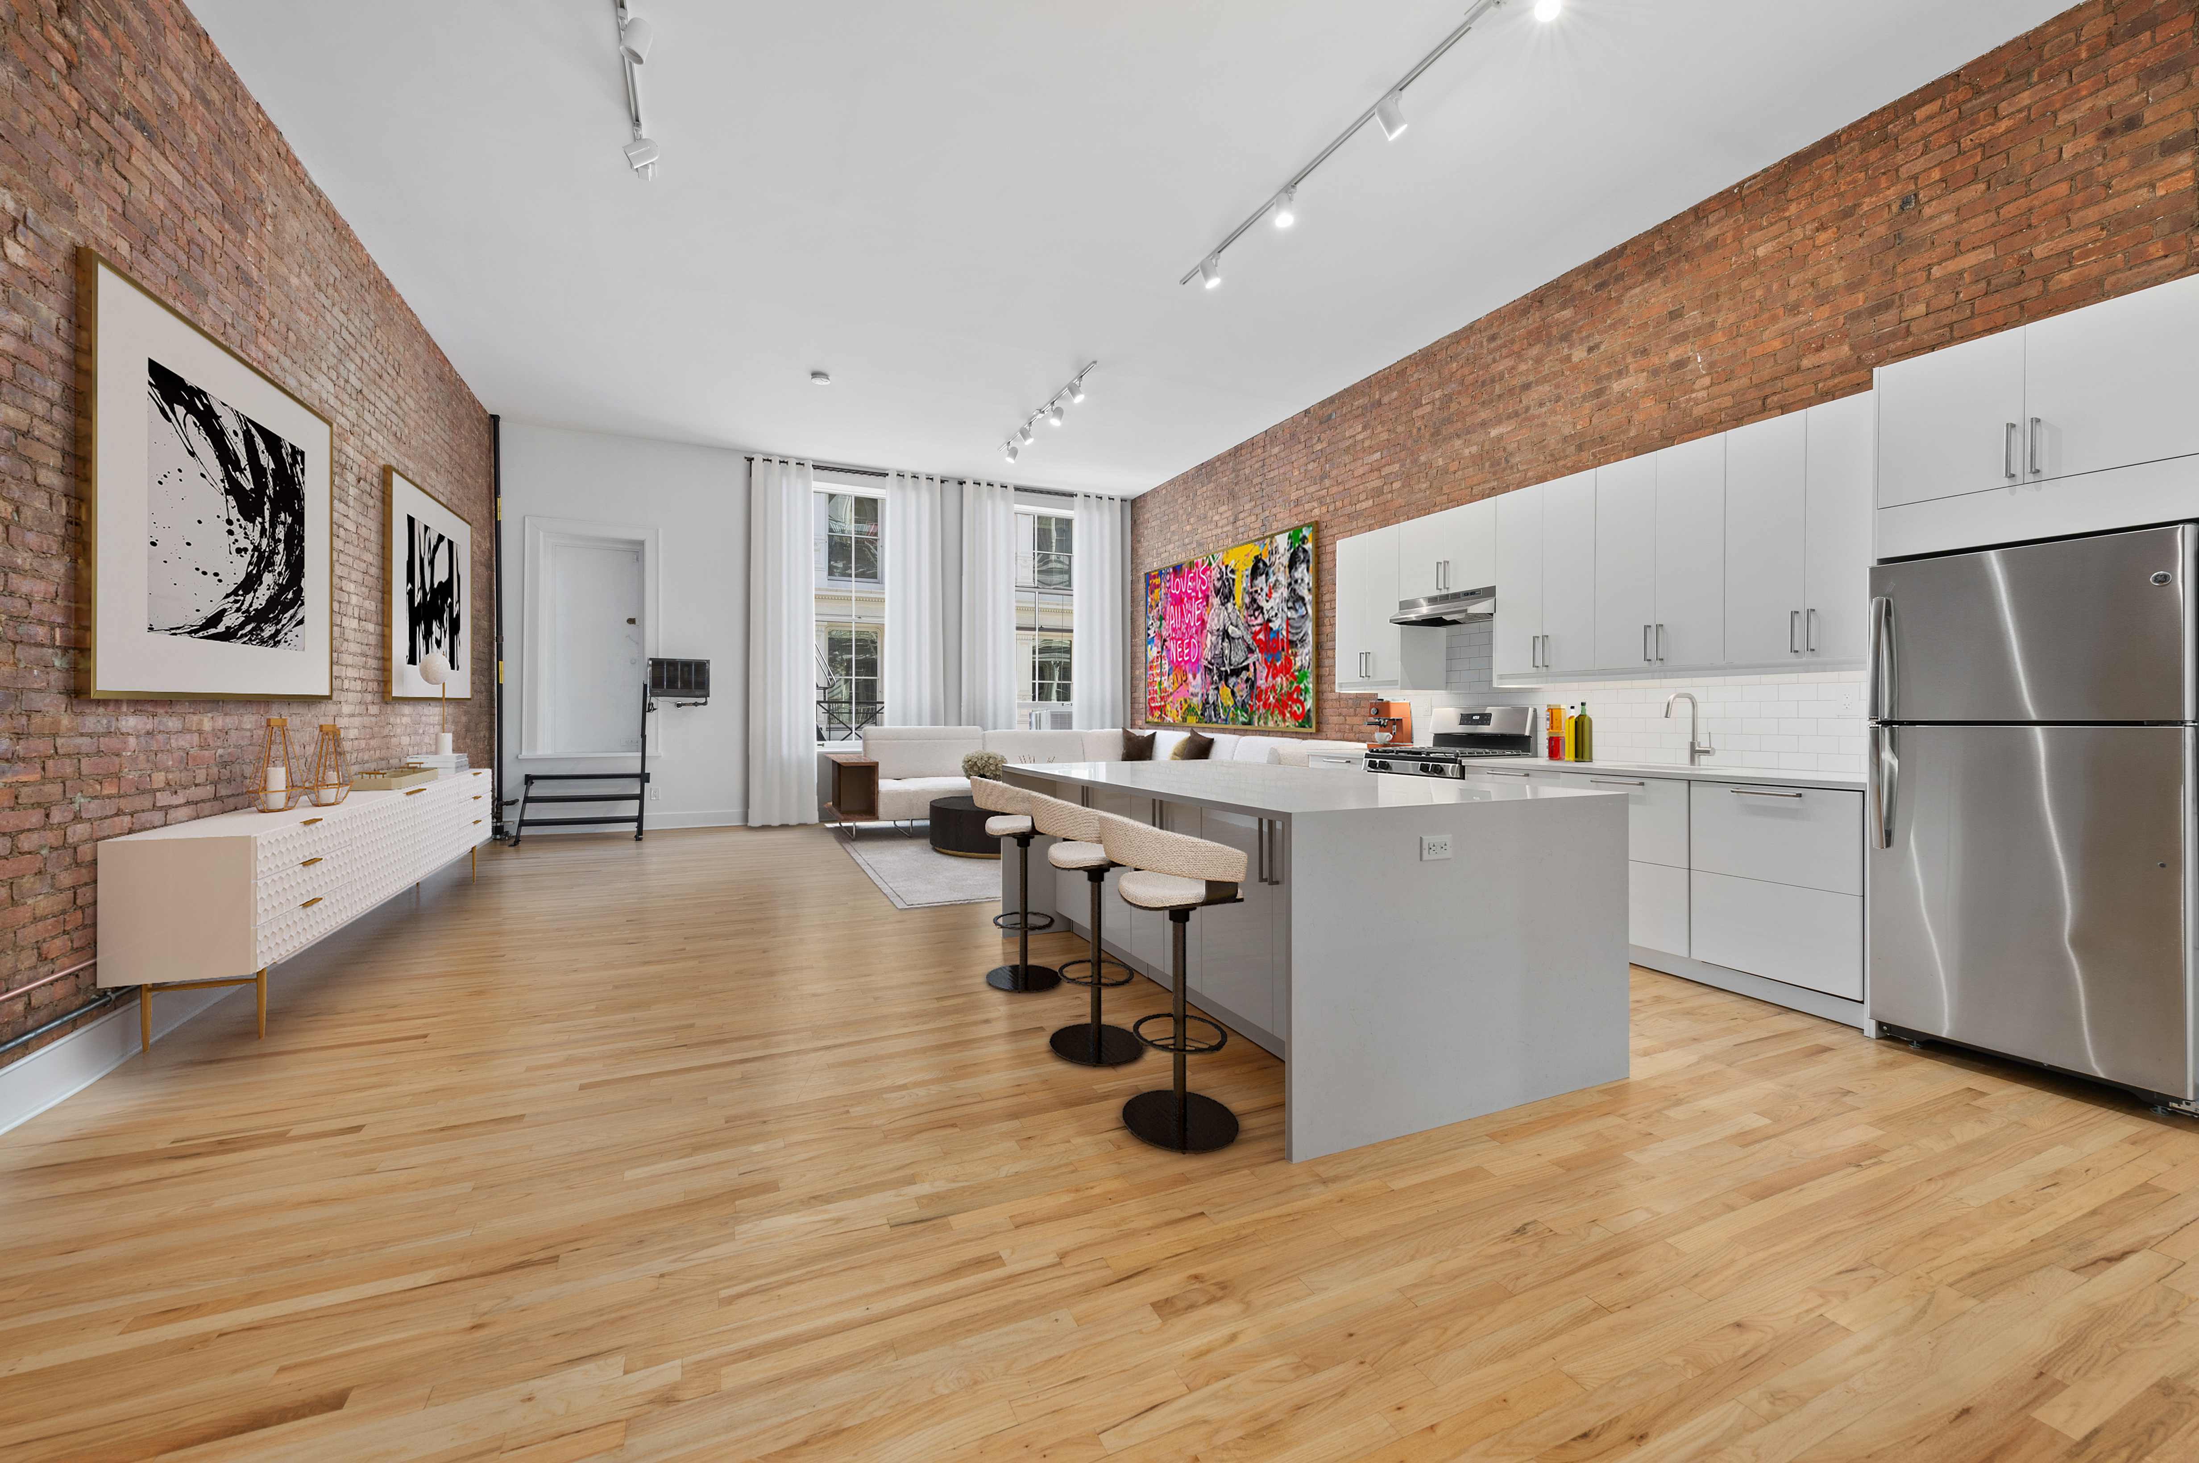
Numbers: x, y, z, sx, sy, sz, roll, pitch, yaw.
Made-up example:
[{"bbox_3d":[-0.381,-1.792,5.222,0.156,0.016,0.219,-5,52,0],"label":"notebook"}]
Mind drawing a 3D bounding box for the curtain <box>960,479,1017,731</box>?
[{"bbox_3d":[-1.198,-0.854,9.196,0.625,3.635,0.120,0,1,-24],"label":"curtain"}]

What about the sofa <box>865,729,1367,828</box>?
[{"bbox_3d":[-0.262,0.508,7.709,3.460,1.020,4.250,0,1,-24],"label":"sofa"}]

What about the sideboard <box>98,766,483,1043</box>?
[{"bbox_3d":[-3.776,0.703,4.431,0.405,0.735,3.480,0,1,-24],"label":"sideboard"}]

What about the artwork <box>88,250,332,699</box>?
[{"bbox_3d":[-3.555,-0.829,3.521,0.042,1.410,1.850,0,1,-24],"label":"artwork"}]

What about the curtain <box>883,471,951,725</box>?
[{"bbox_3d":[-1.915,-0.851,8.871,0.660,3.630,0.120,0,1,-24],"label":"curtain"}]

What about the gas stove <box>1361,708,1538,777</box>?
[{"bbox_3d":[2.137,0.469,5.280,0.690,1.241,0.765,0,1,-24],"label":"gas stove"}]

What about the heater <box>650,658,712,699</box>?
[{"bbox_3d":[-3.877,-0.478,7.899,0.505,0.355,0.240,0,1,-24],"label":"heater"}]

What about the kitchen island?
[{"bbox_3d":[0.594,0.644,3.576,1.312,0.909,2.440,0,1,-24],"label":"kitchen island"}]

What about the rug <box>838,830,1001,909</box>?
[{"bbox_3d":[-0.678,1.016,7.388,2.770,0.015,3.770,0,1,-24],"label":"rug"}]

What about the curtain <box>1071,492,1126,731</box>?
[{"bbox_3d":[-0.030,-0.925,10.225,0.670,3.780,0.130,0,1,-24],"label":"curtain"}]

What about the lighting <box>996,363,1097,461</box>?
[{"bbox_3d":[-0.494,-2.573,7.128,0.180,0.220,2.210,0,1,-24],"label":"lighting"}]

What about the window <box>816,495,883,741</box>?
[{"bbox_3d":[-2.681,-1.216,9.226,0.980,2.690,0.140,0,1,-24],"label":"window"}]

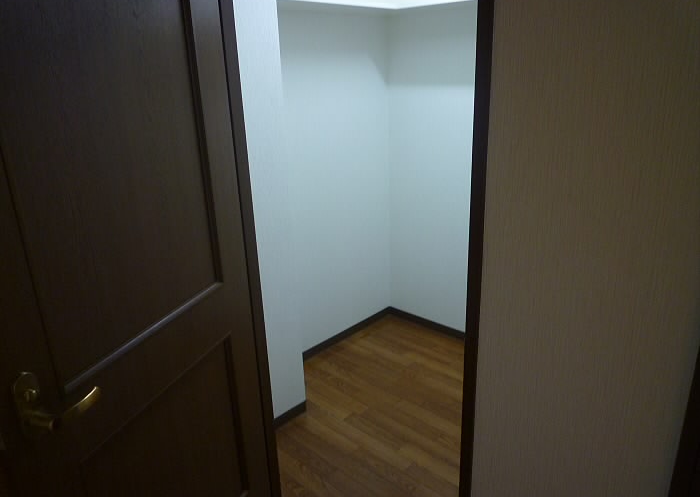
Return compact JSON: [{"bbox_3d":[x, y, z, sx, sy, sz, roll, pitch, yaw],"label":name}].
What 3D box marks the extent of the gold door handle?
[{"bbox_3d":[-0.516,0.269,0.914,0.065,0.138,0.135,4,19,18],"label":"gold door handle"}]

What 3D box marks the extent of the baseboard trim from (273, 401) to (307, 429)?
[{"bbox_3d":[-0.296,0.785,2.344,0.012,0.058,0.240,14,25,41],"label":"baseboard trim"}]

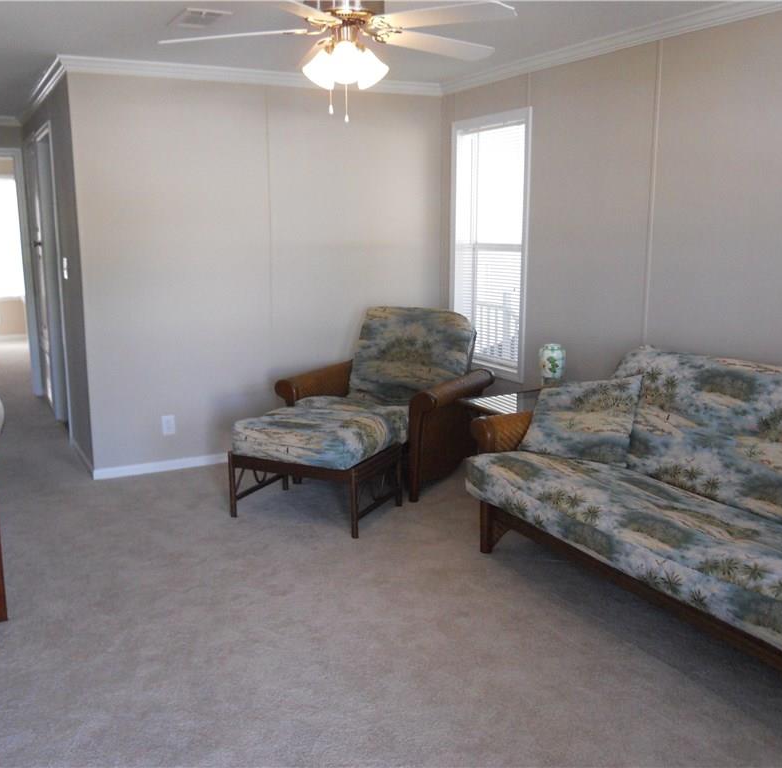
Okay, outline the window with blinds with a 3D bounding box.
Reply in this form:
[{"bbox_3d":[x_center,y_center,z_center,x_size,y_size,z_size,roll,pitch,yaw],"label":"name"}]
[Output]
[{"bbox_3d":[0.616,-0.867,5.290,0.070,1.620,0.850,-6,13,-27],"label":"window with blinds"}]

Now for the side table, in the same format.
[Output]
[{"bbox_3d":[0.777,0.387,4.323,0.630,0.570,0.570,-6,13,-27],"label":"side table"}]

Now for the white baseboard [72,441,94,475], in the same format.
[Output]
[{"bbox_3d":[-1.976,0.468,5.284,0.017,0.066,0.850,-6,13,-27],"label":"white baseboard"}]

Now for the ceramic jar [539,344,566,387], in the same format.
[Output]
[{"bbox_3d":[0.889,-0.071,4.537,0.140,0.244,0.140,0,11,0],"label":"ceramic jar"}]

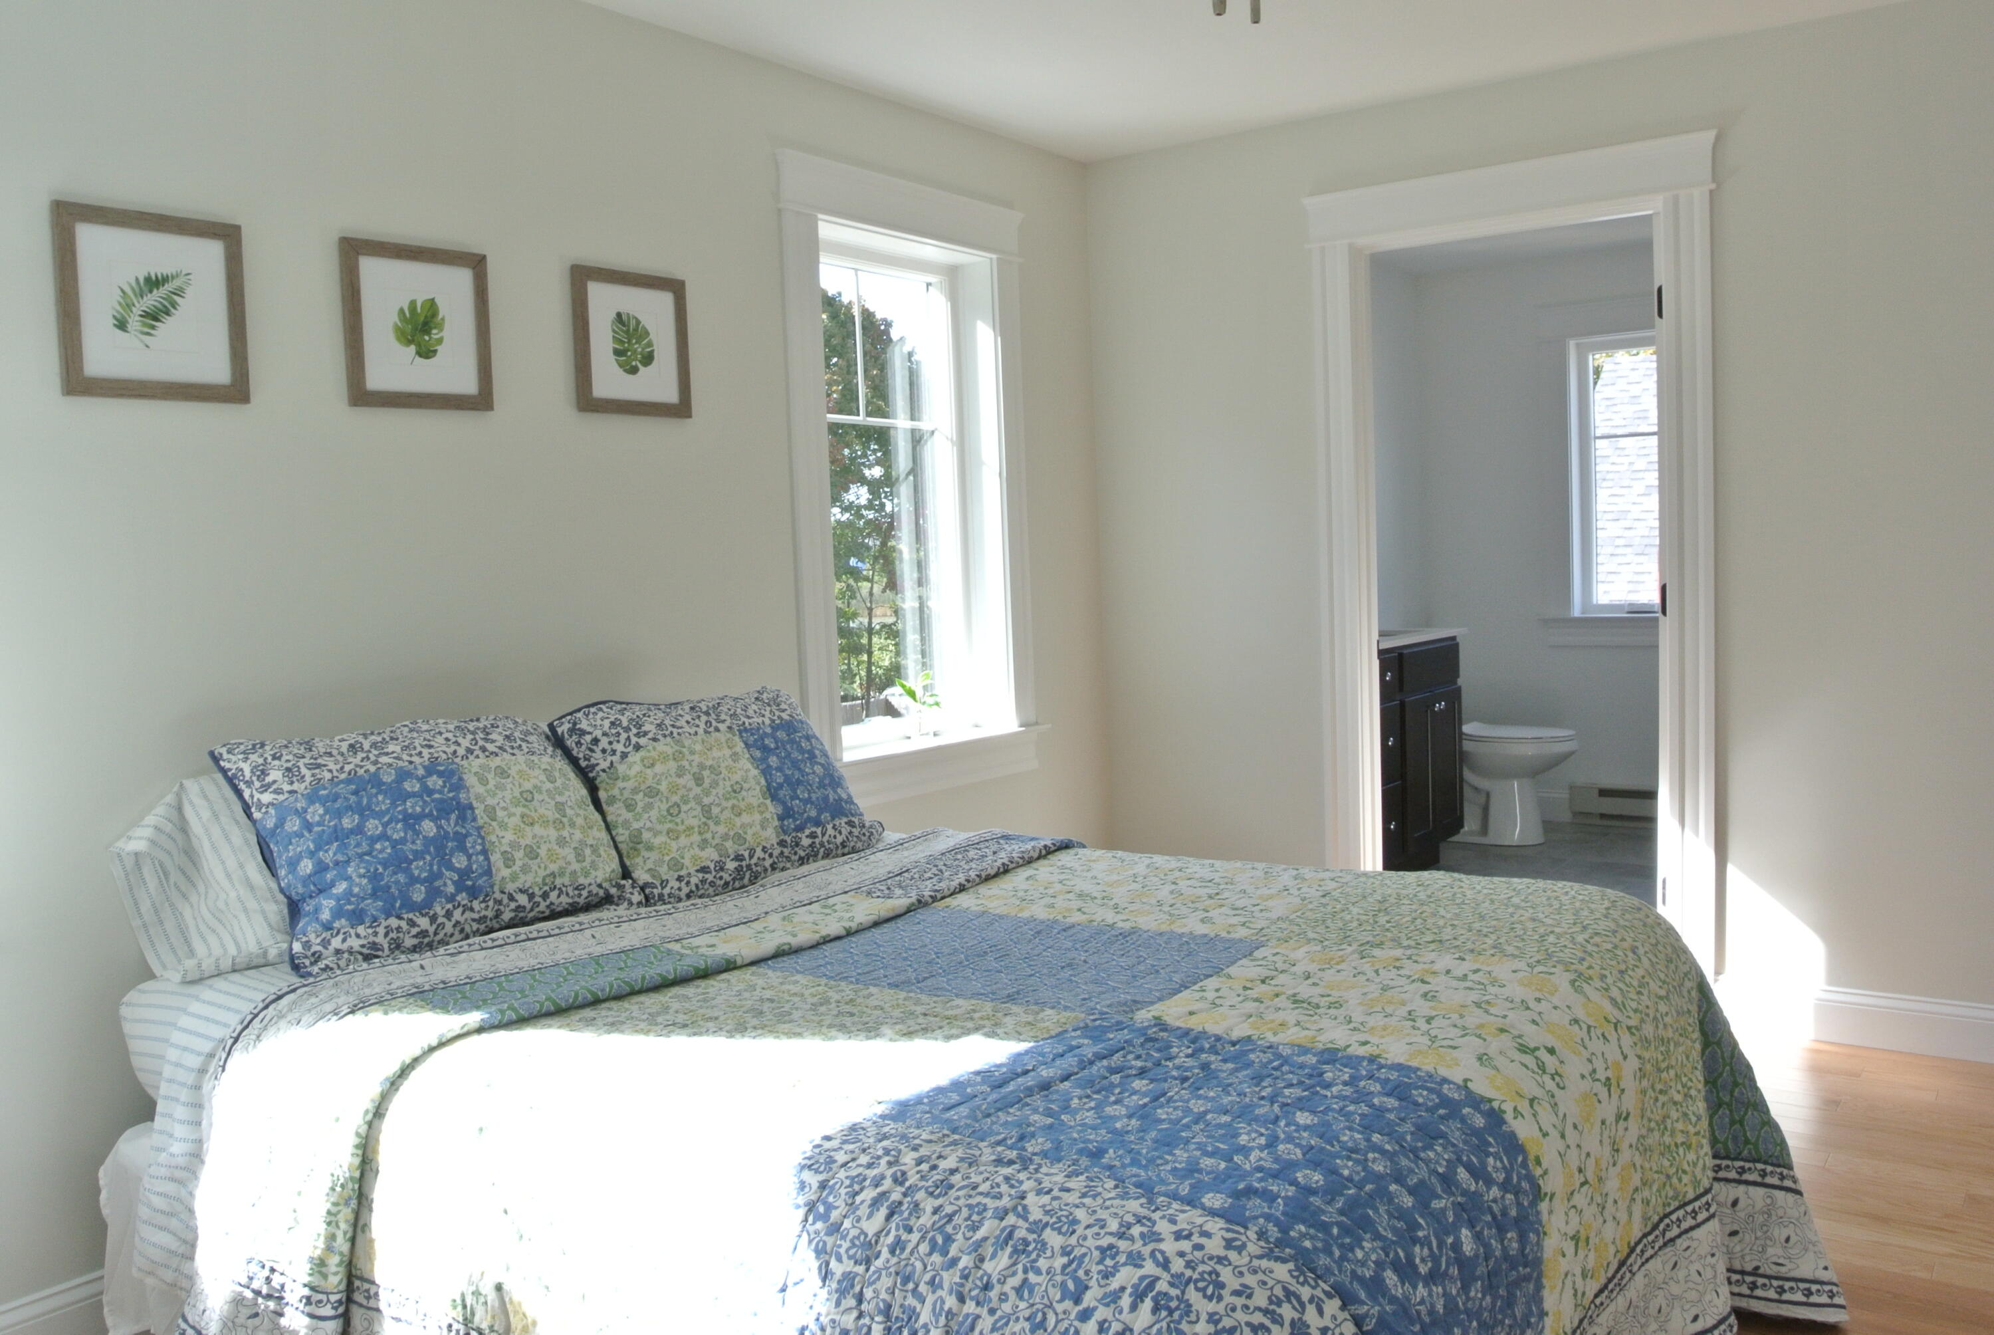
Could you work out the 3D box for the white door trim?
[{"bbox_3d":[1.361,-0.210,4.019,1.061,2.184,0.170,1,6,36],"label":"white door trim"}]

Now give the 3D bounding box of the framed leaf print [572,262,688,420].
[{"bbox_3d":[-0.776,-0.688,3.186,0.025,0.297,0.296,1,6,36],"label":"framed leaf print"}]

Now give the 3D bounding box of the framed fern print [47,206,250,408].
[{"bbox_3d":[-1.360,-0.583,2.412,0.025,0.289,0.284,1,6,36],"label":"framed fern print"}]

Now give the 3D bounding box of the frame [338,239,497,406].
[{"bbox_3d":[-1.079,-0.641,2.791,0.025,0.292,0.289,1,6,36],"label":"frame"}]

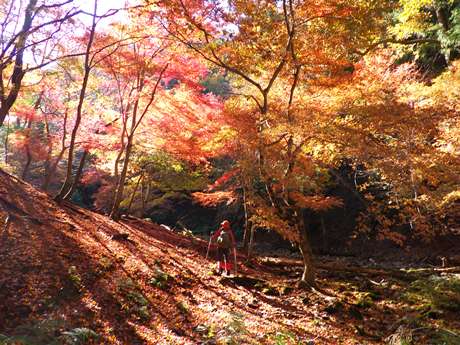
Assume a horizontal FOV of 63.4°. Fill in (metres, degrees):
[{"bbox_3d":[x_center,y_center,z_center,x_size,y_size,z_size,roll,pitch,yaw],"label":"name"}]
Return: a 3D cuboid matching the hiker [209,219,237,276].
[{"bbox_3d":[-0.234,2.338,11.600,0.830,1.670,0.620,0,-2,6],"label":"hiker"}]

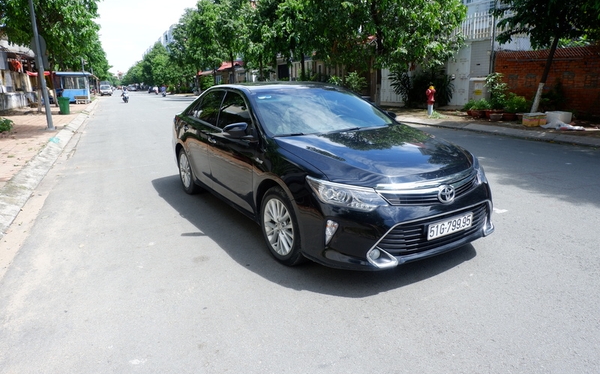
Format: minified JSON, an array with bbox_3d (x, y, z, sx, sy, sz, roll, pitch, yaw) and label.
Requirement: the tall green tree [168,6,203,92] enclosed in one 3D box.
[{"bbox_3d":[-15.702,-18.912,55.828,5.200,11.900,5.200,-7,16,-23],"label":"tall green tree"}]

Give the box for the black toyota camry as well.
[{"bbox_3d":[-0.158,-0.482,4.755,1.900,1.475,4.850,-9,16,-29],"label":"black toyota camry"}]

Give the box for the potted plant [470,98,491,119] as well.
[{"bbox_3d":[6.235,-2.718,13.817,0.680,0.750,0.680,-7,16,-23],"label":"potted plant"}]

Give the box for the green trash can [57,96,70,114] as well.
[{"bbox_3d":[-12.101,-4.184,20.536,0.580,0.950,0.520,-7,16,-23],"label":"green trash can"}]

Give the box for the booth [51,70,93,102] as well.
[{"bbox_3d":[-20.743,-9.092,36.552,2.900,2.700,2.300,-7,16,-23],"label":"booth"}]

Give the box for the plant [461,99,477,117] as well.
[{"bbox_3d":[6.188,-2.890,14.690,0.550,0.640,0.550,-7,16,-23],"label":"plant"}]

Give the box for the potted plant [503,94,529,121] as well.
[{"bbox_3d":[6.833,-2.515,12.655,0.830,0.900,0.830,-7,16,-23],"label":"potted plant"}]

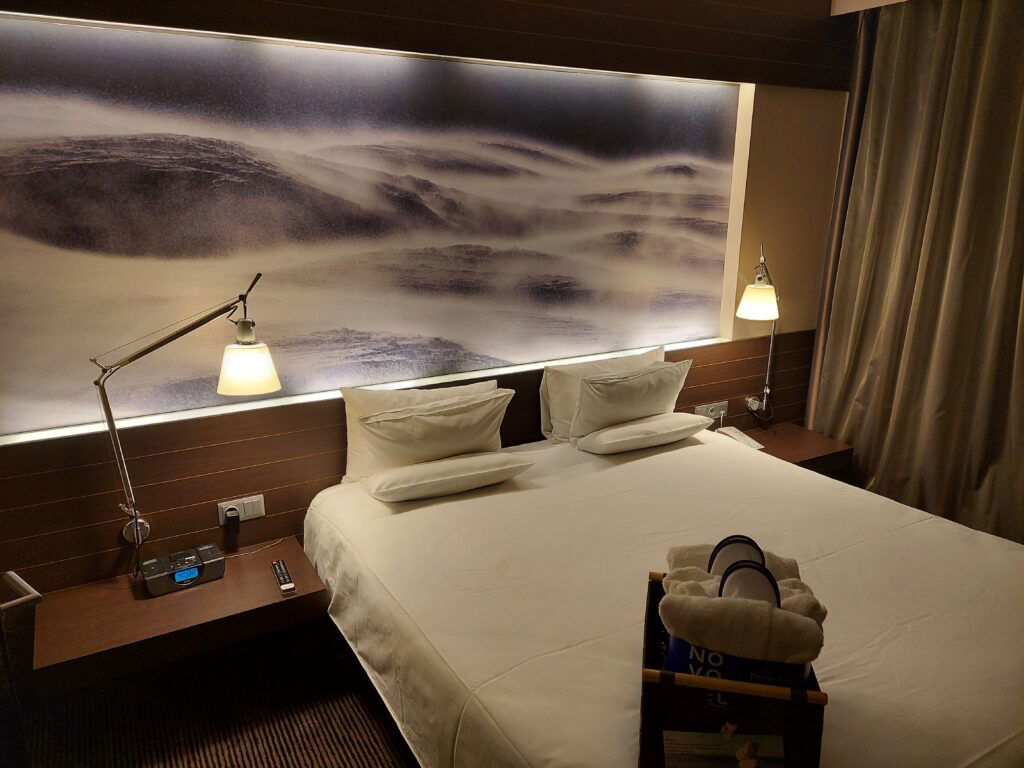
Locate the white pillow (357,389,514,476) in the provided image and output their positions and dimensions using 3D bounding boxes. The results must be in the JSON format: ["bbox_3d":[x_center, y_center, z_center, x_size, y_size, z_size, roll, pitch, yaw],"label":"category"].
[{"bbox_3d":[-0.262,0.215,2.605,0.620,0.330,0.140,-9,12,-28],"label":"white pillow"}]

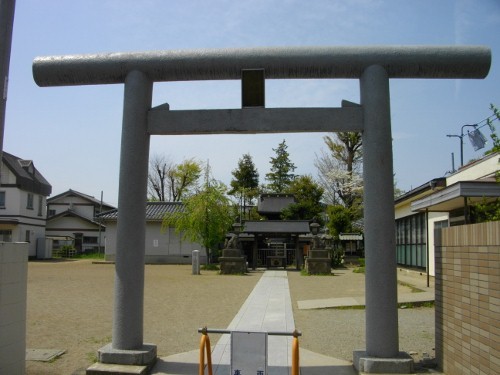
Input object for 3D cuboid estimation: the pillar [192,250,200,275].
[{"bbox_3d":[-2.728,3.853,23.825,0.320,1.220,0.320,0,-7,4],"label":"pillar"}]

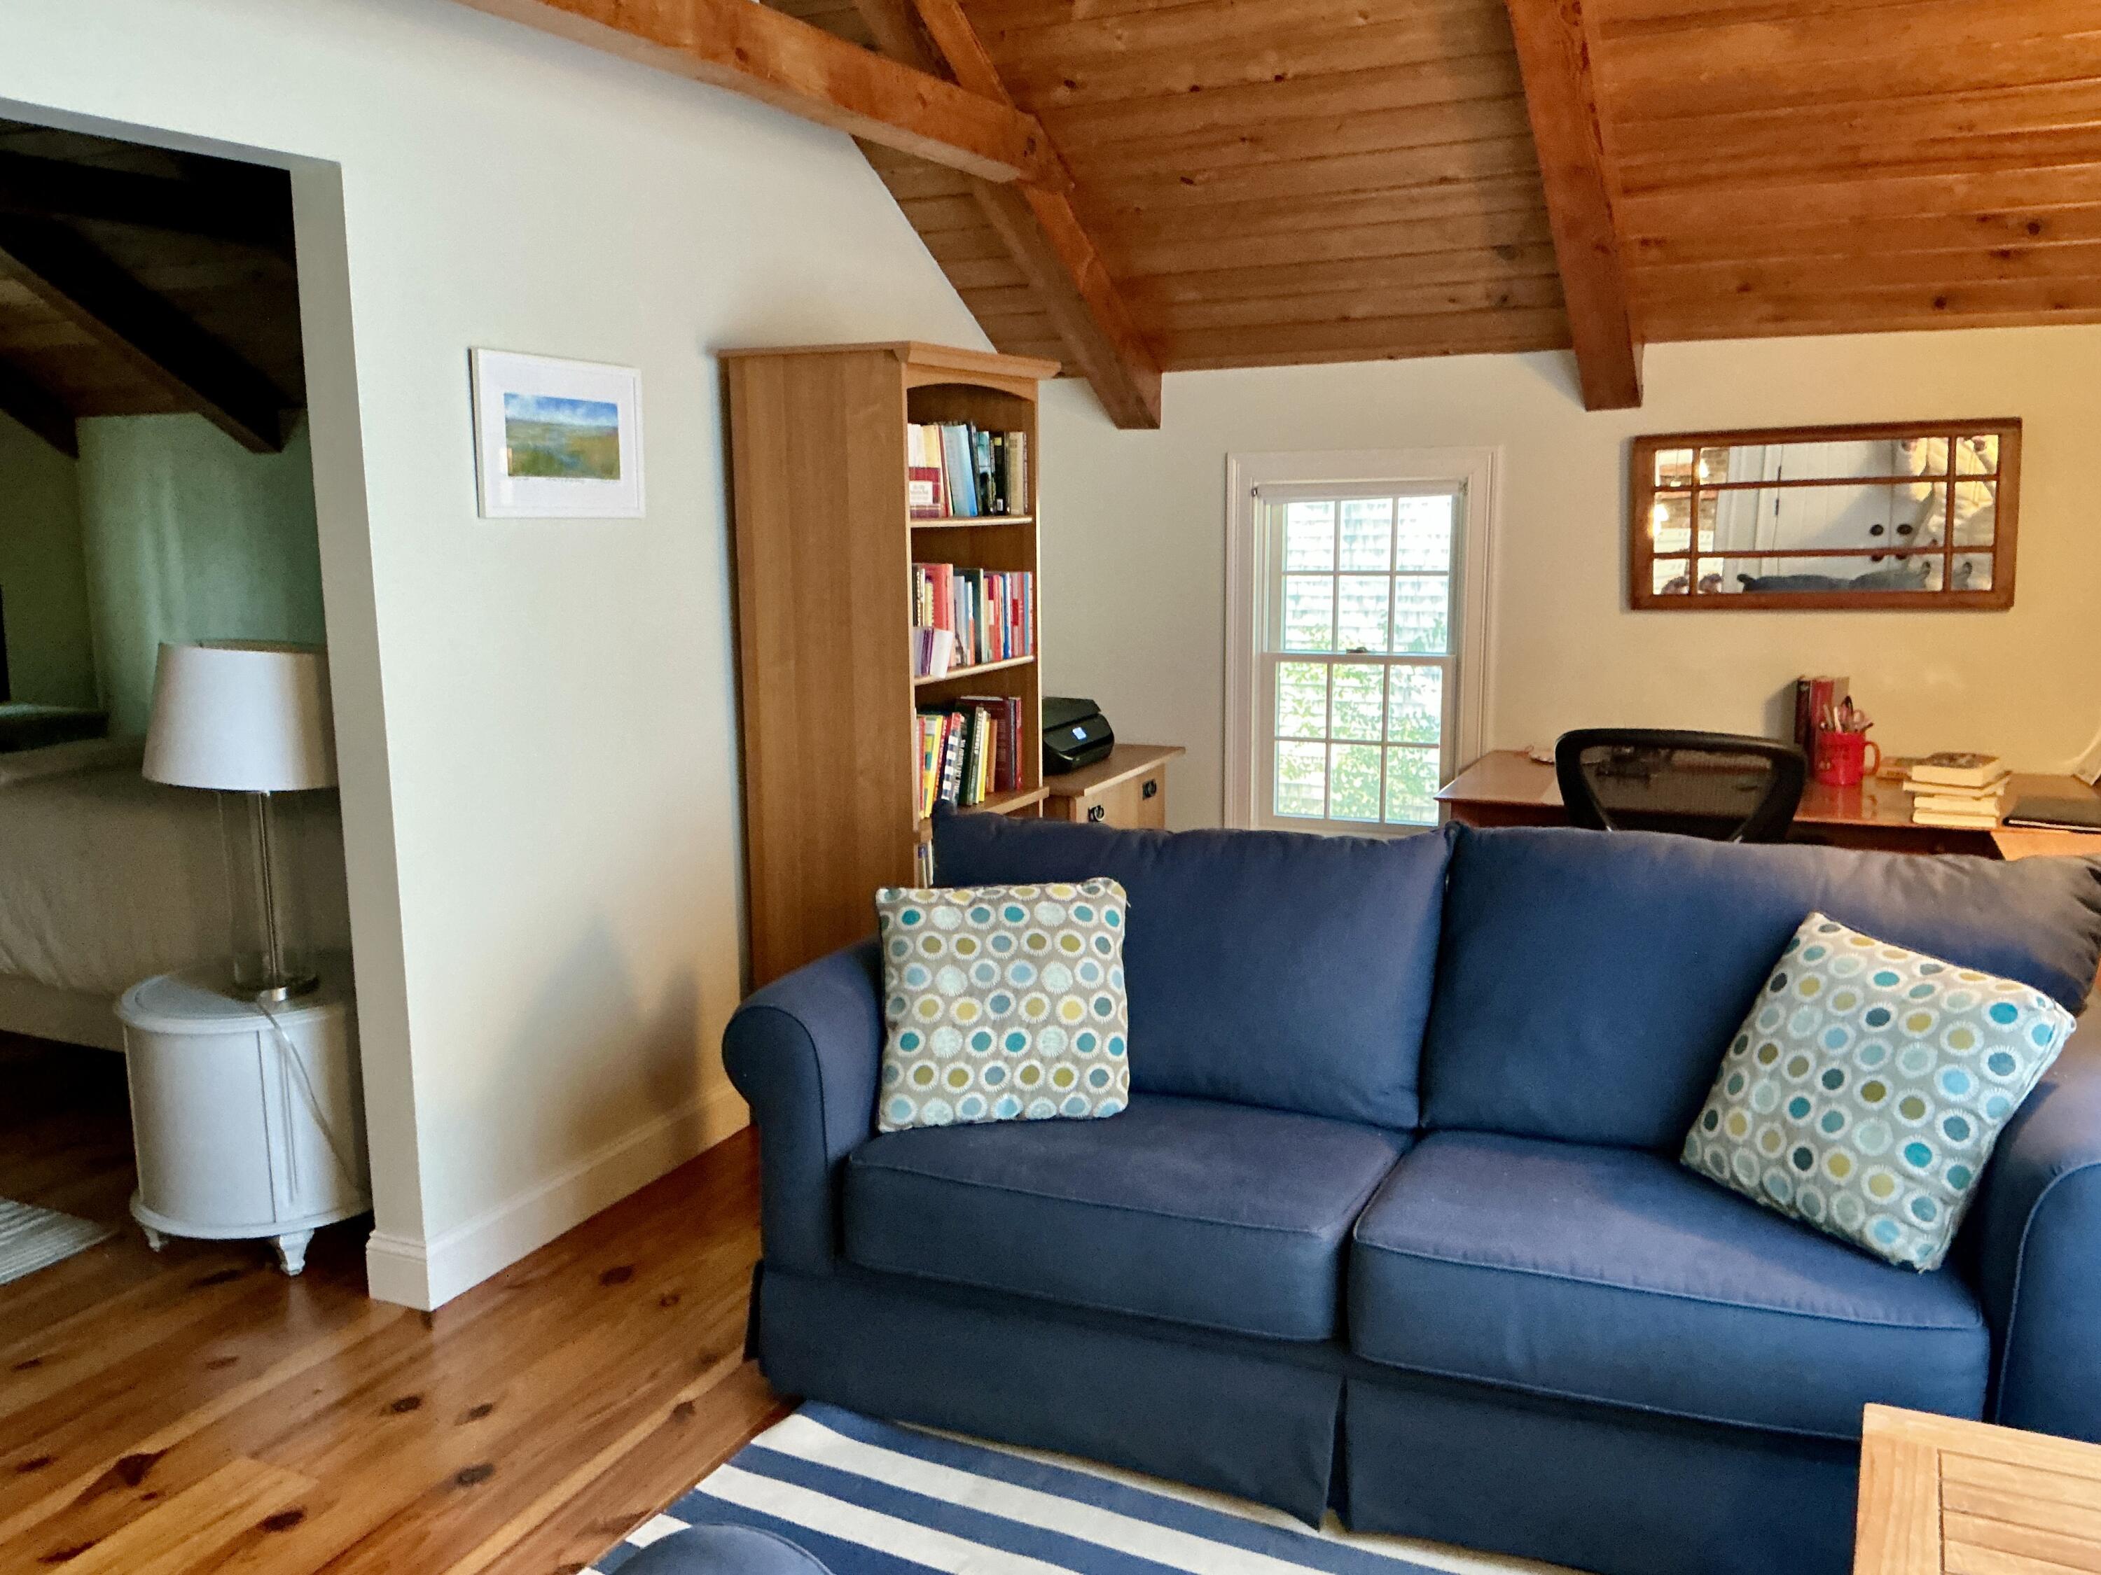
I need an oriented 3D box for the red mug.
[{"bbox_3d":[1.966,-0.074,4.193,0.131,0.118,0.101,3,10,24],"label":"red mug"}]

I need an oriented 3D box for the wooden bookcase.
[{"bbox_3d":[-0.349,-0.130,4.178,0.486,1.800,0.770,3,10,24],"label":"wooden bookcase"}]

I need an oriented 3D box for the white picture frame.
[{"bbox_3d":[-0.954,-0.684,3.341,0.024,0.308,0.474,3,10,24],"label":"white picture frame"}]

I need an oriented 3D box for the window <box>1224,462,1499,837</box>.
[{"bbox_3d":[0.894,-0.383,4.938,0.780,1.171,0.106,3,10,24],"label":"window"}]

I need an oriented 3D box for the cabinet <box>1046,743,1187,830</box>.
[{"bbox_3d":[0.003,0.293,4.904,0.559,0.720,0.836,3,10,24],"label":"cabinet"}]

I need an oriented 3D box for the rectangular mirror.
[{"bbox_3d":[1.964,-0.687,4.356,0.905,0.470,0.032,3,10,24],"label":"rectangular mirror"}]

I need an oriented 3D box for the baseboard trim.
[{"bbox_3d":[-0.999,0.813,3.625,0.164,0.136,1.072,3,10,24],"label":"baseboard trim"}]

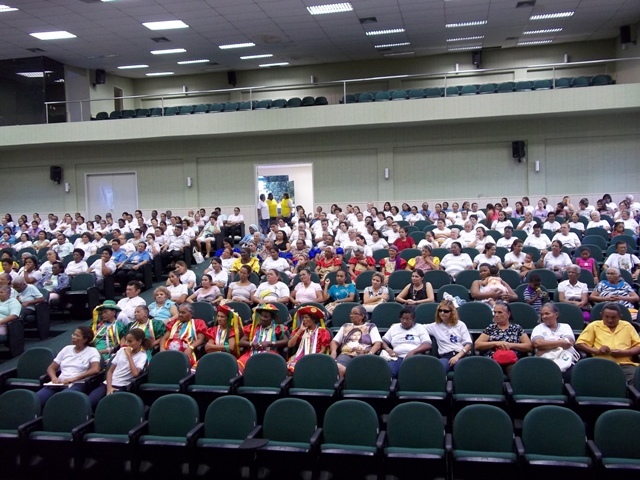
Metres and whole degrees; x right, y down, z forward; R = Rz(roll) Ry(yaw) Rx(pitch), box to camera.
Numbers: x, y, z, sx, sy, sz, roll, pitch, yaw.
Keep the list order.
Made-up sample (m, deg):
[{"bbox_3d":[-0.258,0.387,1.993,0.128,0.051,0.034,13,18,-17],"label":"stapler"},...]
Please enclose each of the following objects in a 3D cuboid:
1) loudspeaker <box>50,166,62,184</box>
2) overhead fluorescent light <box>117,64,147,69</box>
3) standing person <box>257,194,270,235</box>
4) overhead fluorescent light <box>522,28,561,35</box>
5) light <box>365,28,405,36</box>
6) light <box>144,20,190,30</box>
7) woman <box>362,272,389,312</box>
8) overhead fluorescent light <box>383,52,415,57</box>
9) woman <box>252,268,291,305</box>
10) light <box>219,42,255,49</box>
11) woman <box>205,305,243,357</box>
[{"bbox_3d":[-9.823,-2.458,22.037,0.360,0.540,0.340,-4,4,-36],"label":"loudspeaker"},{"bbox_3d":[-6.923,-6.448,21.973,1.220,0.100,0.620,-1,3,12],"label":"overhead fluorescent light"},{"bbox_3d":[-1.870,-0.698,19.894,0.320,1.660,0.460,-3,3,-25],"label":"standing person"},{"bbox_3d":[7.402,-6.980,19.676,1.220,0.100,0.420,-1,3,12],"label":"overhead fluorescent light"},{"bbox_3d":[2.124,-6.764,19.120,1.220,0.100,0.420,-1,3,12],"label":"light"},{"bbox_3d":[-4.581,-6.395,17.618,1.220,0.070,0.600,-1,3,12],"label":"light"},{"bbox_3d":[0.819,1.049,8.505,0.460,1.110,0.720,-1,3,12],"label":"woman"},{"bbox_3d":[3.024,-7.065,22.465,1.220,0.100,0.620,-1,9,12],"label":"overhead fluorescent light"},{"bbox_3d":[-0.749,1.056,8.800,0.560,1.198,0.800,-1,3,17],"label":"woman"},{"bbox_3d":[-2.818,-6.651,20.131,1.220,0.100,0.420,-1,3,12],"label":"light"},{"bbox_3d":[-1.193,1.388,7.002,0.500,1.190,0.750,-1,2,21],"label":"woman"}]

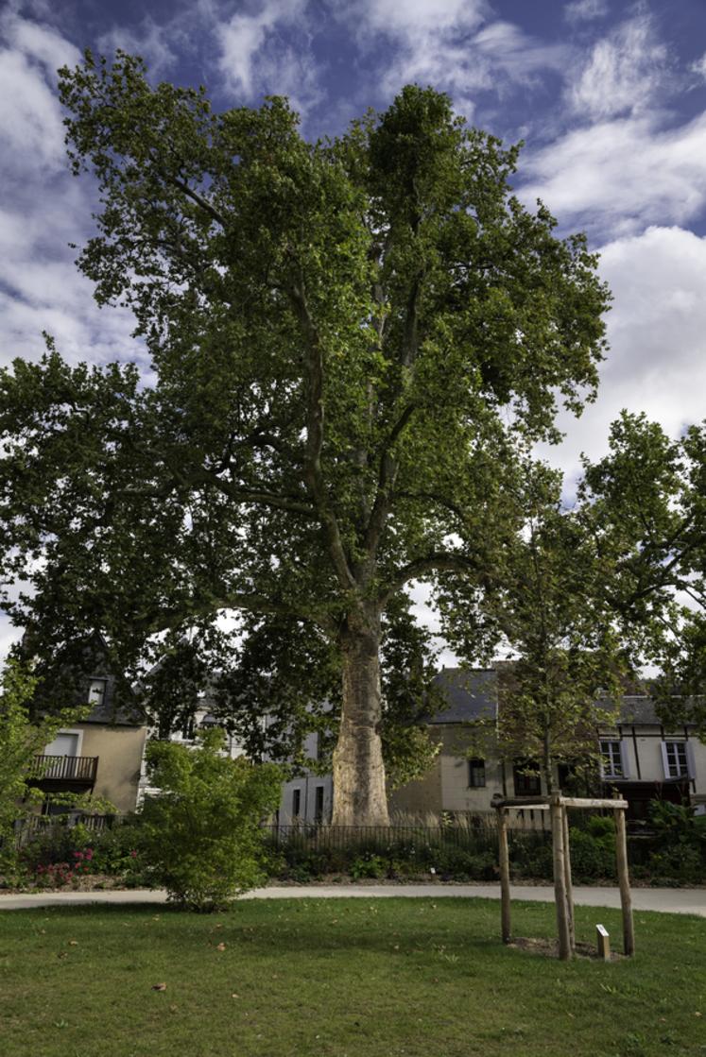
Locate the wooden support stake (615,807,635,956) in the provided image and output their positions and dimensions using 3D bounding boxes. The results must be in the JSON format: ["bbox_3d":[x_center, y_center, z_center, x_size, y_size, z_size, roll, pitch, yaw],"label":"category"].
[{"bbox_3d":[3.389,4.329,9.544,0.120,1.777,0.120,-2,-22,15],"label":"wooden support stake"}]

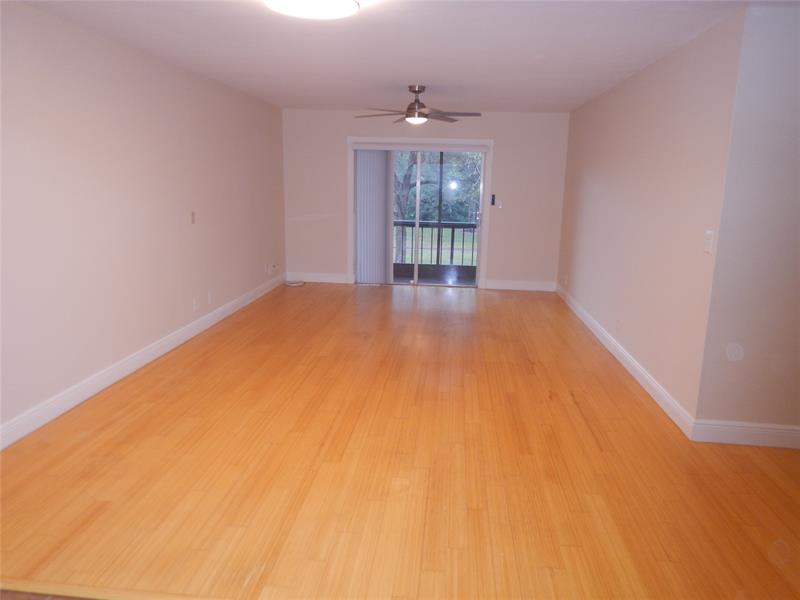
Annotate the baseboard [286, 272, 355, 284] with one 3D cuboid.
[{"bbox_3d":[-1.192,-0.316,8.191,0.988,0.142,0.020,2,12,5],"label":"baseboard"}]

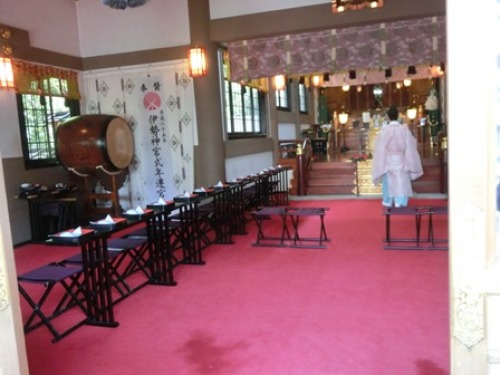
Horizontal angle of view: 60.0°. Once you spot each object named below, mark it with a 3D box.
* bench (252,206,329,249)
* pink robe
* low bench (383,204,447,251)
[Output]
[{"bbox_3d":[0.504,0.486,5.335,0.890,0.410,0.370,-1,7,22],"label":"bench"},{"bbox_3d":[2.497,-0.491,7.407,0.790,1.250,0.480,-1,7,17],"label":"pink robe"},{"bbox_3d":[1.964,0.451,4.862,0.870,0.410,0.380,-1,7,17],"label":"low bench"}]

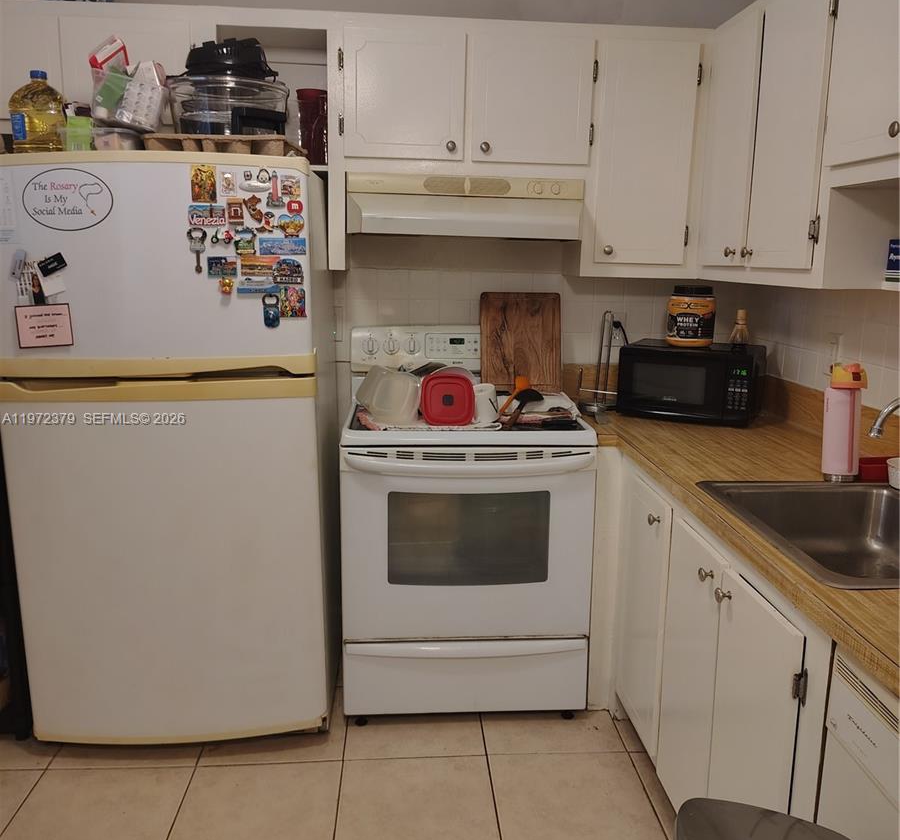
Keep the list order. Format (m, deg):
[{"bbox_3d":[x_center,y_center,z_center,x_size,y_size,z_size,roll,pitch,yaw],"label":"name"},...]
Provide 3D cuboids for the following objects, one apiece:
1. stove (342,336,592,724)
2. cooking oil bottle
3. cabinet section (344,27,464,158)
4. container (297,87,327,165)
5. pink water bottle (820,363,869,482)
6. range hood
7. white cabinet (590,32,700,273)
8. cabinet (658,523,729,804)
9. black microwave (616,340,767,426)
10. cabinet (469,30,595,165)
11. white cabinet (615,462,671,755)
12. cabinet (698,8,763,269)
[{"bbox_3d":[0.036,0.315,2.796,0.756,1.200,0.700,0,11,-4],"label":"stove"},{"bbox_3d":[-1.086,-0.803,2.205,0.122,0.238,0.130,-8,14,-39],"label":"cooking oil bottle"},{"bbox_3d":[-0.149,-1.036,2.732,0.377,0.386,0.310,0,11,-4],"label":"cabinet section"},{"bbox_3d":[-0.443,-0.934,2.673,0.110,0.243,0.110,0,11,-4],"label":"container"},{"bbox_3d":[0.964,0.008,2.043,0.083,0.278,0.086,-1,11,-10],"label":"pink water bottle"},{"bbox_3d":[0.048,-0.693,2.721,0.757,0.192,0.475,0,11,-4],"label":"range hood"},{"bbox_3d":[0.609,-0.869,2.794,0.309,0.674,0.310,0,11,-5],"label":"white cabinet"},{"bbox_3d":[0.860,0.645,2.079,0.548,0.745,0.335,0,11,-4],"label":"cabinet"},{"bbox_3d":[0.875,-0.152,2.997,0.450,0.250,0.335,6,12,26],"label":"black microwave"},{"bbox_3d":[0.236,-1.020,2.732,0.383,0.368,0.310,0,11,-5],"label":"cabinet"},{"bbox_3d":[0.830,0.562,2.470,0.548,0.755,0.415,0,11,-4],"label":"white cabinet"},{"bbox_3d":[0.978,-0.799,2.467,0.310,0.674,0.340,0,11,-5],"label":"cabinet"}]

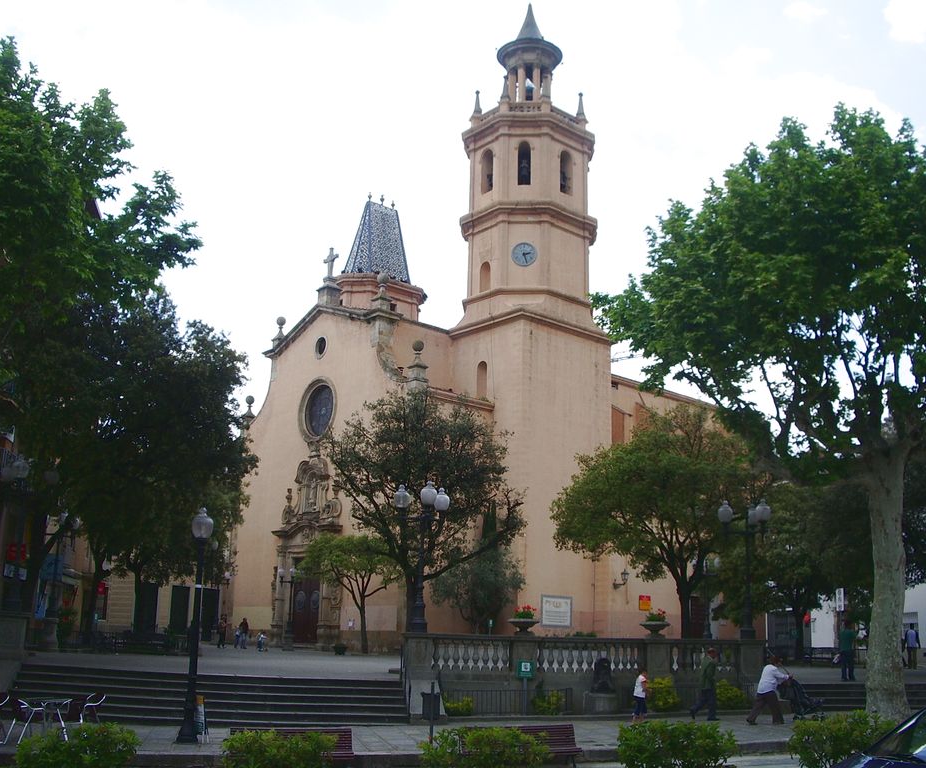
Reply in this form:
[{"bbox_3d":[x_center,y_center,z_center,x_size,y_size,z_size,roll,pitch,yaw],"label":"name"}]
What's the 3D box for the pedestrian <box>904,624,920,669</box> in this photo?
[{"bbox_3d":[17.278,10.138,39.983,0.520,1.674,0.360,1,-13,3],"label":"pedestrian"}]

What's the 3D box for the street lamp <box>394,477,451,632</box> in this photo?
[{"bbox_3d":[-0.859,3.653,21.959,1.180,3.240,1.100,2,-14,0],"label":"street lamp"}]

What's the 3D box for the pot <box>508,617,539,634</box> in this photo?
[{"bbox_3d":[1.495,5.995,25.547,0.780,0.433,0.780,1,-13,0],"label":"pot"}]

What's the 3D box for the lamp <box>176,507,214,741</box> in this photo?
[{"bbox_3d":[-4.113,3.693,15.918,0.380,3.730,0.380,2,-14,0],"label":"lamp"}]

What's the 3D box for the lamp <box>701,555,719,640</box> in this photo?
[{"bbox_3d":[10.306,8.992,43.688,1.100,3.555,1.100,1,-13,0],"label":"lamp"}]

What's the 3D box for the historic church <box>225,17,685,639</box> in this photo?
[{"bbox_3d":[2.688,-2.646,67.310,26.000,39.960,20.980,13,-18,-38],"label":"historic church"}]

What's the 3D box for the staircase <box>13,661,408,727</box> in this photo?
[{"bbox_3d":[-4.390,5.866,19.204,7.500,0.920,1.800,7,-15,-18],"label":"staircase"}]

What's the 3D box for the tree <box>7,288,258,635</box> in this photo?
[{"bbox_3d":[-11.422,2.798,35.776,8.910,12.850,8.460,2,-14,0],"label":"tree"}]

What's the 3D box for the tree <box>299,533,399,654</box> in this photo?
[{"bbox_3d":[-5.071,9.494,47.093,4.400,5.441,4.300,1,-13,0],"label":"tree"}]

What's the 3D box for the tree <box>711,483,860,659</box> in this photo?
[{"bbox_3d":[13.166,7.590,42.281,5.900,7.160,5.800,1,-13,0],"label":"tree"}]

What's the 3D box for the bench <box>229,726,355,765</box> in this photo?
[{"bbox_3d":[-2.584,5.622,15.495,1.830,0.820,0.620,4,-13,-13],"label":"bench"}]

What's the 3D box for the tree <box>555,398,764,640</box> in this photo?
[{"bbox_3d":[6.215,4.841,32.918,6.500,8.417,6.300,1,-13,0],"label":"tree"}]

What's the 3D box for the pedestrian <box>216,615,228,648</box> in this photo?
[{"bbox_3d":[-11.530,11.822,49.433,0.380,1.640,0.500,-1,-14,12],"label":"pedestrian"}]

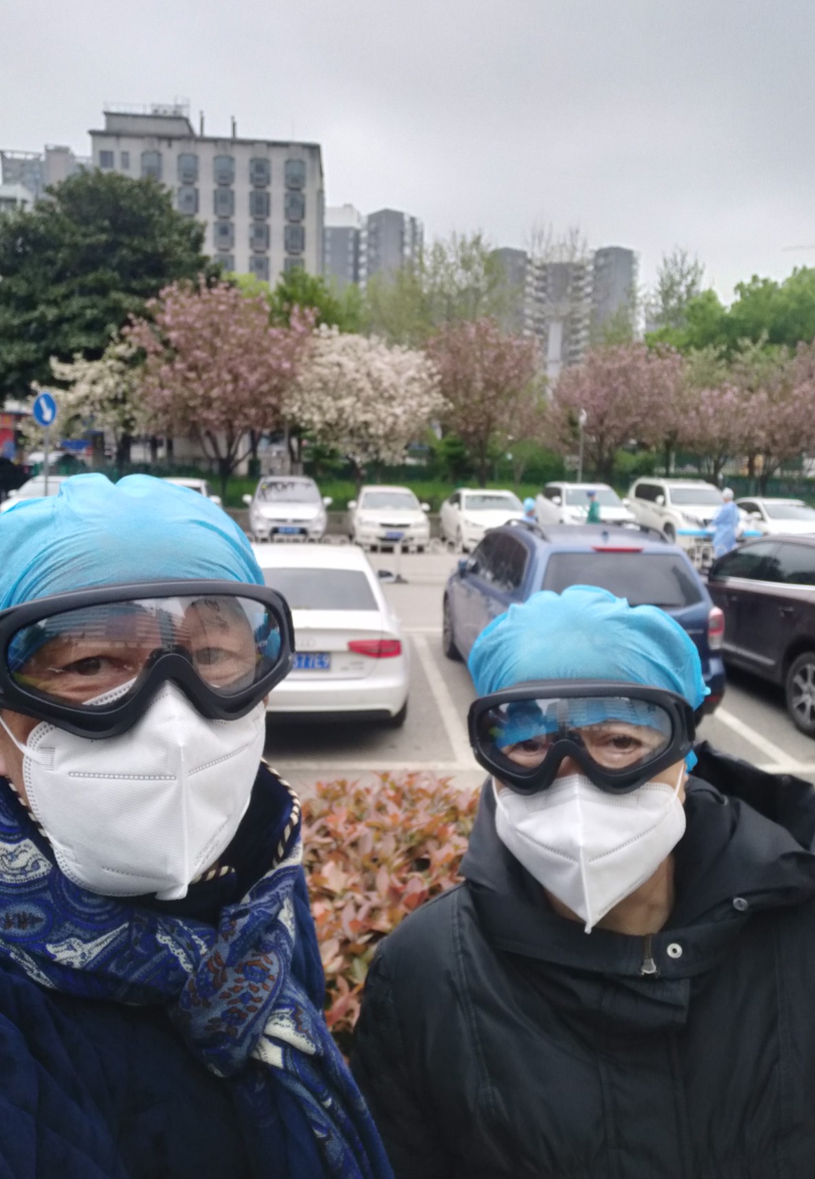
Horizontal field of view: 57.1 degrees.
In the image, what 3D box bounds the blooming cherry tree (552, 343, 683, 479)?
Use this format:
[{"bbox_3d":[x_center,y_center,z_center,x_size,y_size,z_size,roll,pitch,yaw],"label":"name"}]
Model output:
[{"bbox_3d":[7.575,-6.260,27.000,4.751,5.160,4.800,1,10,-5],"label":"blooming cherry tree"}]

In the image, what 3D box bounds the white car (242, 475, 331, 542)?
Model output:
[{"bbox_3d":[-2.885,-1.875,18.160,1.740,1.620,4.350,0,11,-9],"label":"white car"}]

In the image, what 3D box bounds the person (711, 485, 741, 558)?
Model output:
[{"bbox_3d":[6.881,-1.401,16.348,0.500,1.650,0.550,4,11,12],"label":"person"}]

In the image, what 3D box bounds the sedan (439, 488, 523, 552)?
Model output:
[{"bbox_3d":[1.952,-1.797,19.420,1.800,1.470,4.700,1,10,-5],"label":"sedan"}]

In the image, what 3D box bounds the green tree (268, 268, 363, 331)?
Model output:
[{"bbox_3d":[-4.699,-10.568,38.000,5.400,11.170,5.400,1,11,-7],"label":"green tree"}]

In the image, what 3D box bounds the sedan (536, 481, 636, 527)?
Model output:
[{"bbox_3d":[4.953,-2.129,20.993,1.850,1.640,4.600,2,11,-3],"label":"sedan"}]

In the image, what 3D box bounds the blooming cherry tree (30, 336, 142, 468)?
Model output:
[{"bbox_3d":[-11.454,-6.478,27.500,4.399,5.322,4.500,1,10,-5],"label":"blooming cherry tree"}]

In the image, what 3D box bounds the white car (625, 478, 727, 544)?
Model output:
[{"bbox_3d":[8.065,-2.312,21.954,1.920,1.870,4.800,2,11,-3],"label":"white car"}]

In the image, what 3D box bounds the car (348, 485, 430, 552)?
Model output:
[{"bbox_3d":[-0.488,-1.837,19.222,1.750,1.470,4.500,1,10,-6],"label":"car"}]

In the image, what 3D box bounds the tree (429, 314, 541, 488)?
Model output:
[{"bbox_3d":[2.446,-5.842,25.000,4.000,6.260,4.000,3,11,5],"label":"tree"}]

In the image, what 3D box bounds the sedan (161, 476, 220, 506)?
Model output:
[{"bbox_3d":[-5.264,-1.813,17.629,1.780,1.520,4.500,1,11,-7],"label":"sedan"}]

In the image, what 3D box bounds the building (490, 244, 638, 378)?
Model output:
[{"bbox_3d":[43.321,-67.033,218.000,41.000,58.580,28.000,4,11,10],"label":"building"}]

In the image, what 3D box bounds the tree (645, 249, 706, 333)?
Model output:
[{"bbox_3d":[17.134,-14.606,50.000,4.800,16.240,4.800,6,11,17],"label":"tree"}]

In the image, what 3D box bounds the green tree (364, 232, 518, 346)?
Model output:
[{"bbox_3d":[1.772,-12.497,40.000,8.220,13.015,8.000,1,10,-5],"label":"green tree"}]

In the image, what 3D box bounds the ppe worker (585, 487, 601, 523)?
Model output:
[{"bbox_3d":[3.912,-1.292,15.947,0.400,1.640,0.500,3,10,5],"label":"ppe worker"}]

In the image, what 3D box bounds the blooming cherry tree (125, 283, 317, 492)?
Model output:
[{"bbox_3d":[-6.401,-6.885,25.500,6.432,7.218,6.000,1,10,-5],"label":"blooming cherry tree"}]

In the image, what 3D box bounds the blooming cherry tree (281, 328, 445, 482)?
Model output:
[{"bbox_3d":[-1.490,-6.148,25.500,5.397,5.521,5.200,1,10,-5],"label":"blooming cherry tree"}]

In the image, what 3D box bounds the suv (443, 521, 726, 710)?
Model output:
[{"bbox_3d":[1.467,0.157,7.919,1.800,1.710,4.580,1,10,-5],"label":"suv"}]

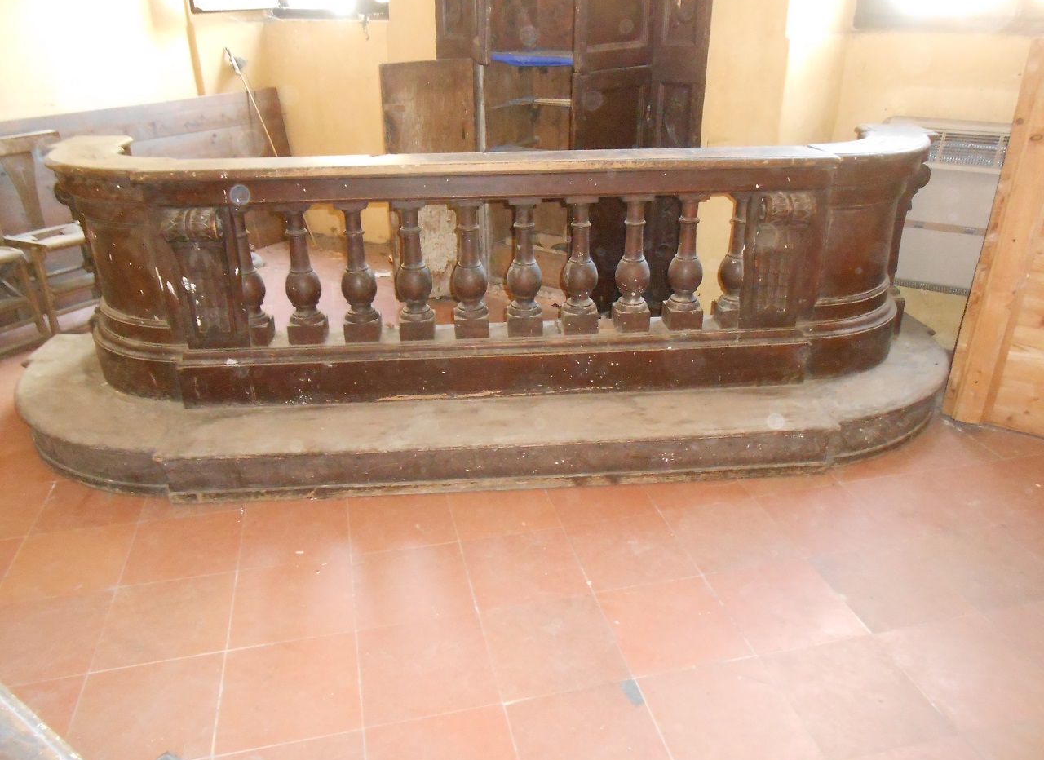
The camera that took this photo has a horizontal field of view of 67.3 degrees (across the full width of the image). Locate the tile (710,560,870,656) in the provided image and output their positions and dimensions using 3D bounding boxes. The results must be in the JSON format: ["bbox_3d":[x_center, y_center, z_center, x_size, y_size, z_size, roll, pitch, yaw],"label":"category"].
[{"bbox_3d":[0.663,0.578,1.995,0.298,0.020,0.298,-6,25,-12],"label":"tile"}]

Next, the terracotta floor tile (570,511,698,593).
[{"bbox_3d":[0.300,0.484,2.200,0.298,0.020,0.298,-6,25,-12],"label":"terracotta floor tile"}]

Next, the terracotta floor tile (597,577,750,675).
[{"bbox_3d":[0.369,0.607,1.932,0.298,0.020,0.298,-6,25,-12],"label":"terracotta floor tile"}]

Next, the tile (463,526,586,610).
[{"bbox_3d":[0.006,0.513,2.137,0.298,0.020,0.298,-6,25,-12],"label":"tile"}]

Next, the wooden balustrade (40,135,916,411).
[{"bbox_3d":[-0.057,-0.451,2.891,3.292,0.785,0.755,-2,25,-4],"label":"wooden balustrade"}]

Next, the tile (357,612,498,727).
[{"bbox_3d":[-0.219,0.664,1.806,0.298,0.020,0.298,-6,25,-12],"label":"tile"}]

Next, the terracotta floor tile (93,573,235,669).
[{"bbox_3d":[-0.876,0.600,1.948,0.298,0.020,0.298,-6,25,-12],"label":"terracotta floor tile"}]

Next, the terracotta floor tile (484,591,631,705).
[{"bbox_3d":[0.075,0.635,1.869,0.298,0.020,0.298,-6,25,-12],"label":"terracotta floor tile"}]

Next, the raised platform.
[{"bbox_3d":[-0.071,0.044,2.945,3.678,0.160,1.096,-2,25,-4],"label":"raised platform"}]

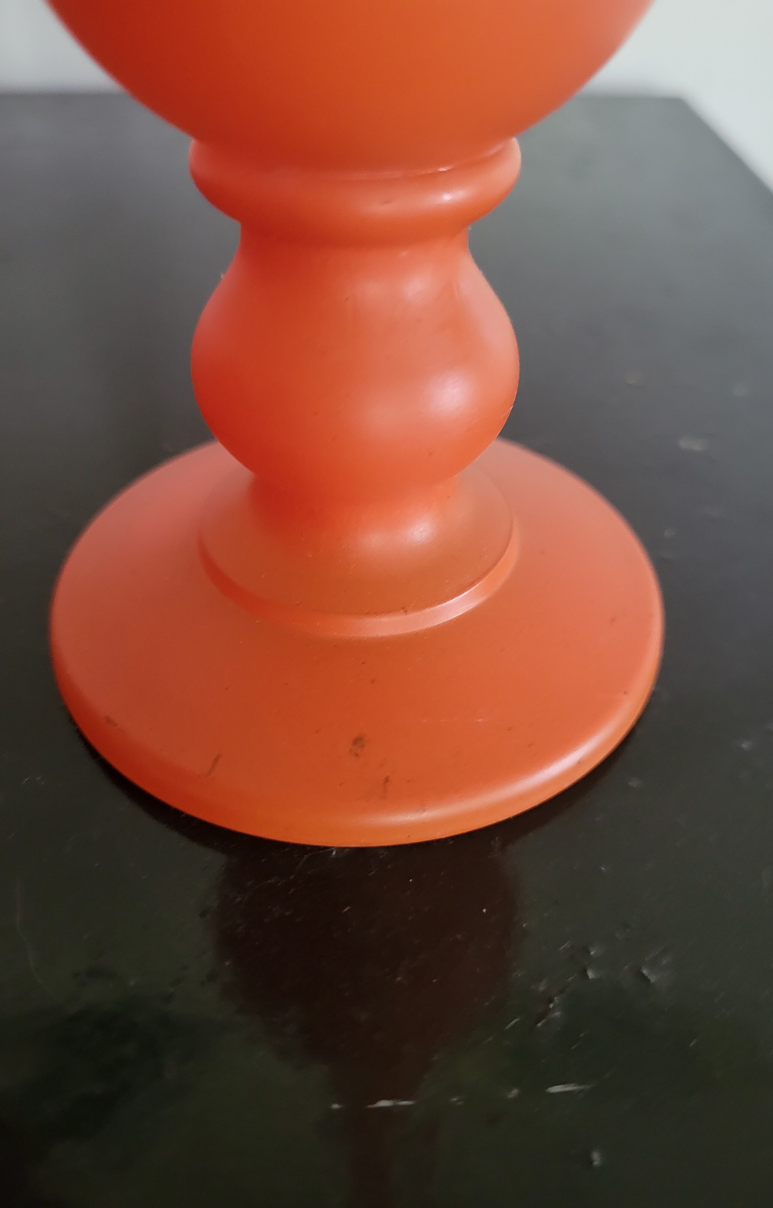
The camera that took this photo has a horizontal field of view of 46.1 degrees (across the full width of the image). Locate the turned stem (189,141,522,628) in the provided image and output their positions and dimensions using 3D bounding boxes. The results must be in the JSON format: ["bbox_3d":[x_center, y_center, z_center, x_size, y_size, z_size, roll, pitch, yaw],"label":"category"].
[{"bbox_3d":[-0.004,-0.031,0.114,0.044,0.052,0.044,1,42,0],"label":"turned stem"}]

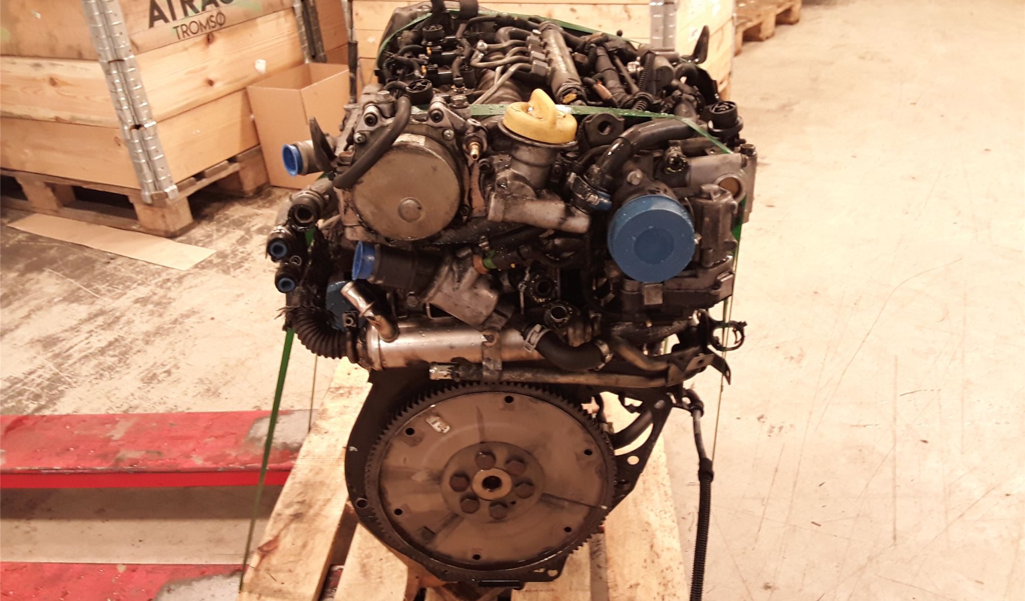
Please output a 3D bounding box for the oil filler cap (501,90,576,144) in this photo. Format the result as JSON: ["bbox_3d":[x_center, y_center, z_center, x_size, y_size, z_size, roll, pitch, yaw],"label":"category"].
[{"bbox_3d":[0.024,-0.167,0.749,0.066,0.035,0.066,11,28,-6],"label":"oil filler cap"}]

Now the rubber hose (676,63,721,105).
[{"bbox_3d":[0.210,-0.245,0.938,0.048,0.048,0.042,-5,29,0],"label":"rubber hose"}]

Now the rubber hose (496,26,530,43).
[{"bbox_3d":[0.001,-0.336,1.049,0.043,0.020,0.030,-5,29,0],"label":"rubber hose"}]

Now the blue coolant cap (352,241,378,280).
[{"bbox_3d":[-0.147,-0.039,0.823,0.022,0.038,0.038,8,24,-21],"label":"blue coolant cap"}]

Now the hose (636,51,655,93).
[{"bbox_3d":[0.148,-0.255,0.924,0.012,0.054,0.015,18,-1,-12],"label":"hose"}]

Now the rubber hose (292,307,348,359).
[{"bbox_3d":[-0.204,0.034,0.873,0.056,0.050,0.042,-5,29,0],"label":"rubber hose"}]

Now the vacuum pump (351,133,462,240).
[{"bbox_3d":[-0.100,-0.109,0.800,0.100,0.100,0.054,-5,29,0],"label":"vacuum pump"}]

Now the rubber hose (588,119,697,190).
[{"bbox_3d":[0.124,-0.140,0.792,0.100,0.058,0.052,-5,29,0],"label":"rubber hose"}]

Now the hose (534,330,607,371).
[{"bbox_3d":[0.059,0.050,0.848,0.076,0.040,0.036,-5,29,0],"label":"hose"}]

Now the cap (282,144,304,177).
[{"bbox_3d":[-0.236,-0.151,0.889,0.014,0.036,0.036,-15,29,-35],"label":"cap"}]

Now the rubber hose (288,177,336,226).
[{"bbox_3d":[-0.197,-0.097,0.812,0.034,0.035,0.052,3,30,15],"label":"rubber hose"}]

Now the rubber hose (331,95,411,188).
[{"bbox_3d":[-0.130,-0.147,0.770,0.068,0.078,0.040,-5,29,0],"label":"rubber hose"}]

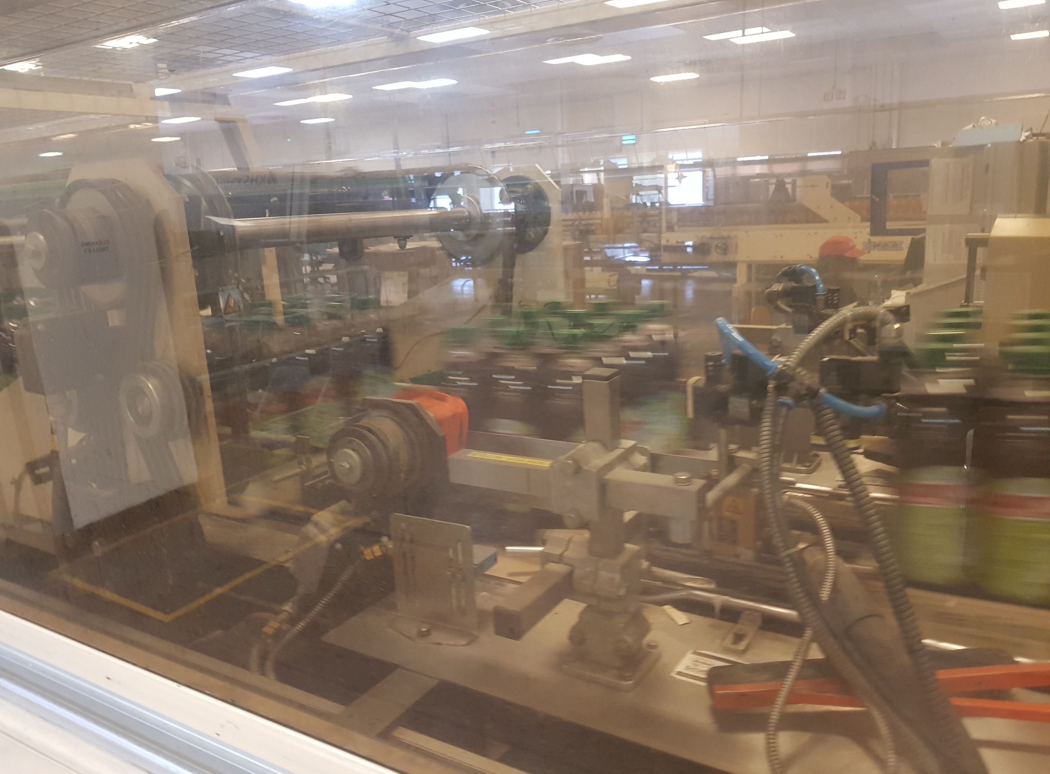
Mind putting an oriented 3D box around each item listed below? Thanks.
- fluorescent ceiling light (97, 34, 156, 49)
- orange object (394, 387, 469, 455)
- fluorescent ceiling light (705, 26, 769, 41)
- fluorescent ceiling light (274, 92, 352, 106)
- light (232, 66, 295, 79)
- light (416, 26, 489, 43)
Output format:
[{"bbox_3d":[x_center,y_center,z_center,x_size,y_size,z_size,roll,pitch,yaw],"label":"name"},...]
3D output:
[{"bbox_3d":[-6.409,-5.573,12.680,1.120,0.080,0.570,5,16,31],"label":"fluorescent ceiling light"},{"bbox_3d":[-0.174,0.059,1.262,0.145,0.090,0.085,5,16,31],"label":"orange object"},{"bbox_3d":[3.976,-6.678,14.815,1.180,0.080,0.570,5,16,31],"label":"fluorescent ceiling light"},{"bbox_3d":[-5.633,-7.598,20.768,2.300,0.080,0.570,5,16,31],"label":"fluorescent ceiling light"},{"bbox_3d":[-5.362,-6.478,16.135,1.220,0.080,0.570,5,16,31],"label":"light"},{"bbox_3d":[-1.223,-6.065,13.502,1.200,0.080,0.570,5,16,31],"label":"light"}]

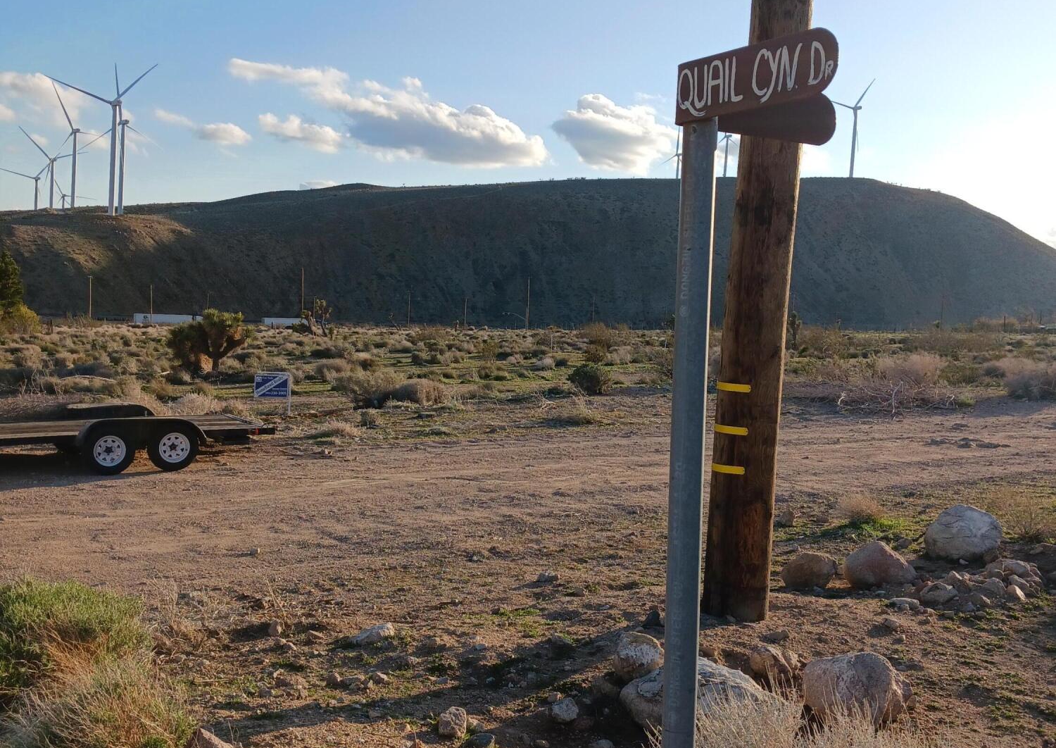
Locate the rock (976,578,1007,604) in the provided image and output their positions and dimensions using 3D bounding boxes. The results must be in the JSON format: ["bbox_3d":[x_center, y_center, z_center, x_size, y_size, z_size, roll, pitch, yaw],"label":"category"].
[{"bbox_3d":[2.576,1.204,6.101,0.168,0.128,0.142,3,3,0],"label":"rock"}]

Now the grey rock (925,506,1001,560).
[{"bbox_3d":[2.789,1.024,7.050,0.495,0.345,0.420,5,3,22],"label":"grey rock"}]

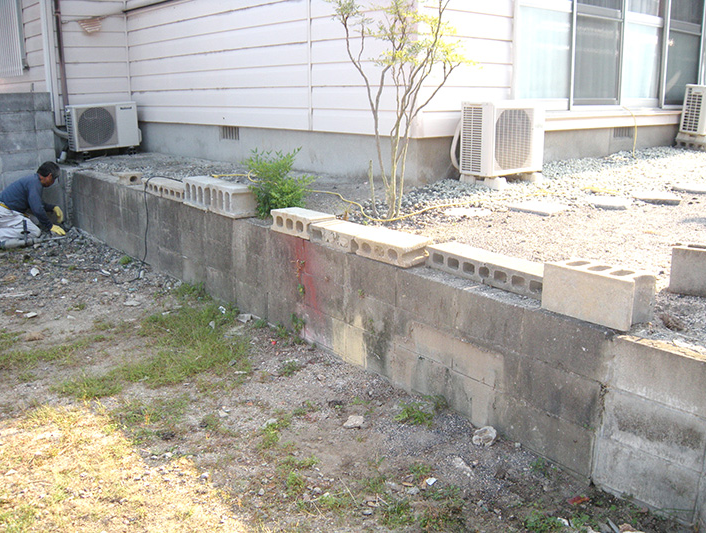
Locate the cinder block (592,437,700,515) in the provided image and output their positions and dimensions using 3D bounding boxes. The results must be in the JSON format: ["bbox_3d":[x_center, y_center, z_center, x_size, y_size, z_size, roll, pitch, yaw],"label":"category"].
[{"bbox_3d":[1.115,0.764,2.673,0.120,0.195,0.395,-11,18,-38],"label":"cinder block"}]

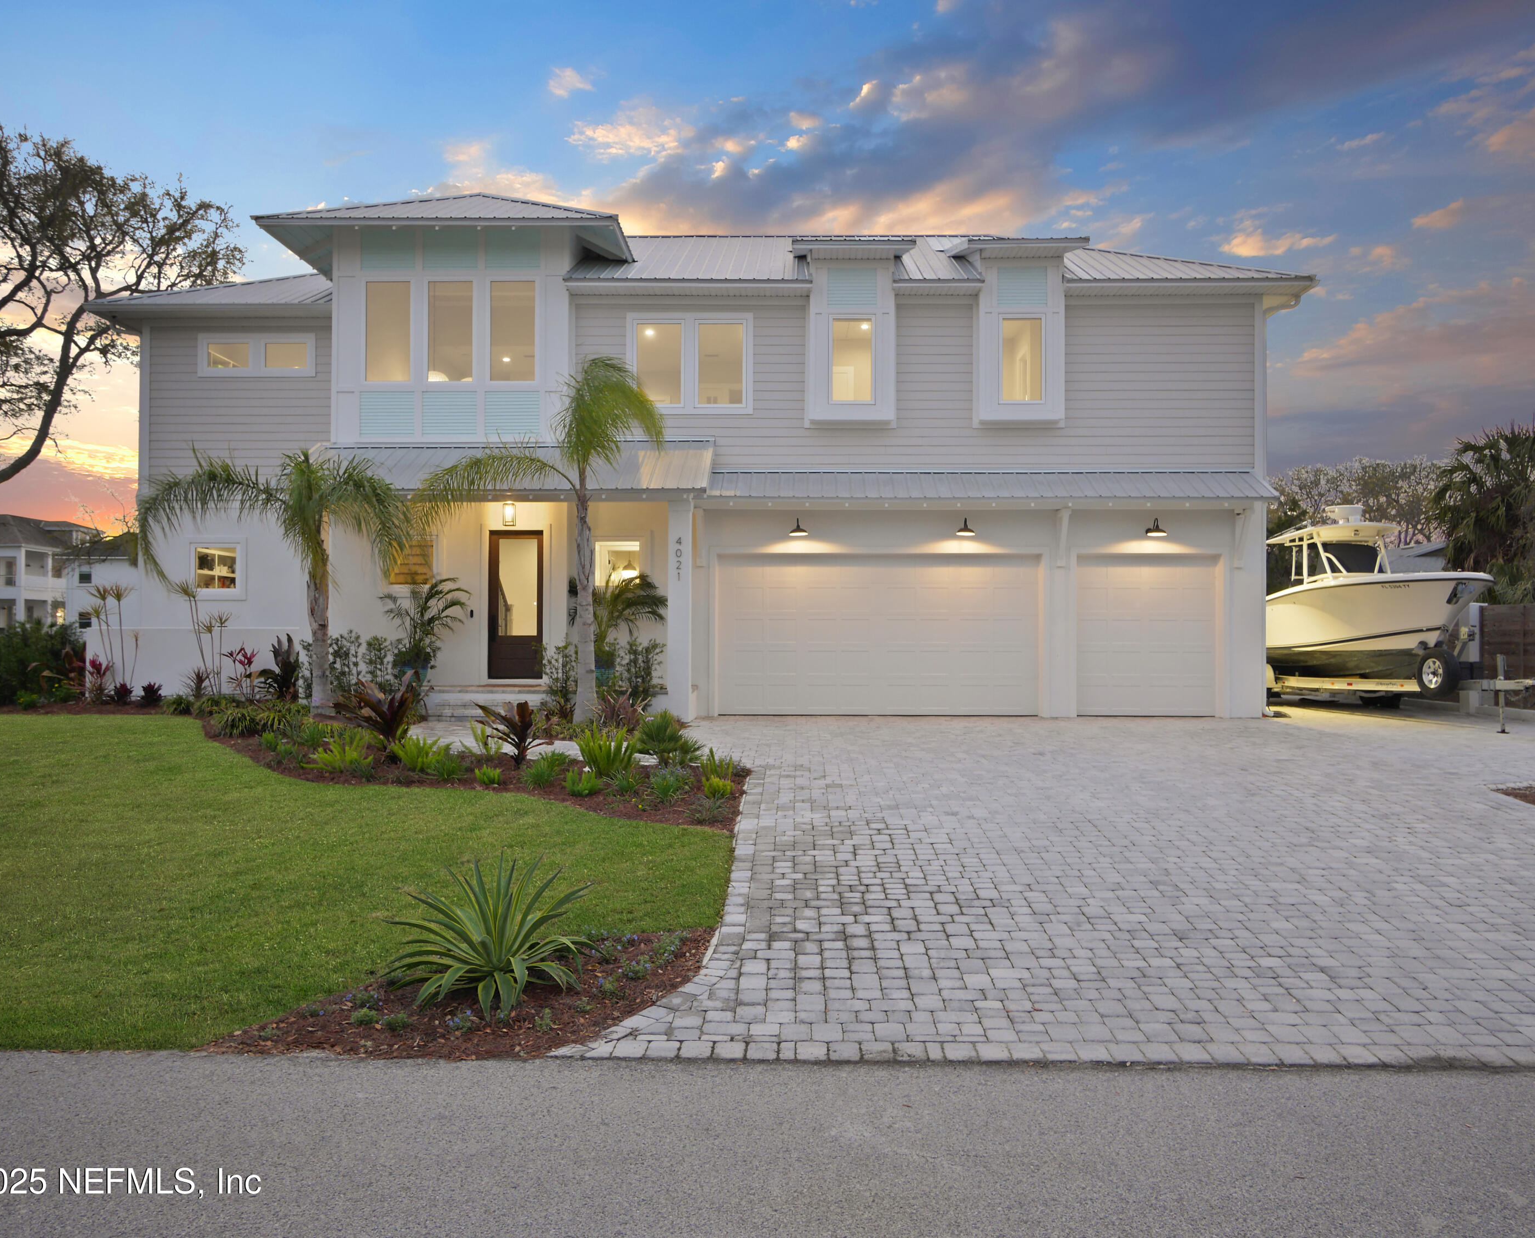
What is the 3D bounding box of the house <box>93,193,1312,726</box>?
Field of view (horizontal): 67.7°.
[{"bbox_3d":[-1.520,-2.970,21.900,20.600,9.150,11.000,0,0,0],"label":"house"}]

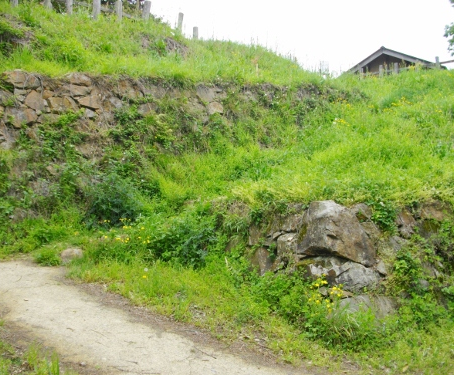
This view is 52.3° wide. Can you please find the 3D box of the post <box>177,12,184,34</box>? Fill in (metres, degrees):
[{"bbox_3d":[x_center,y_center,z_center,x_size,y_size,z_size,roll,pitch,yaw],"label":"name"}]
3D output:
[{"bbox_3d":[-1.360,-4.750,13.500,0.150,0.700,0.150,3,-2,-6],"label":"post"}]

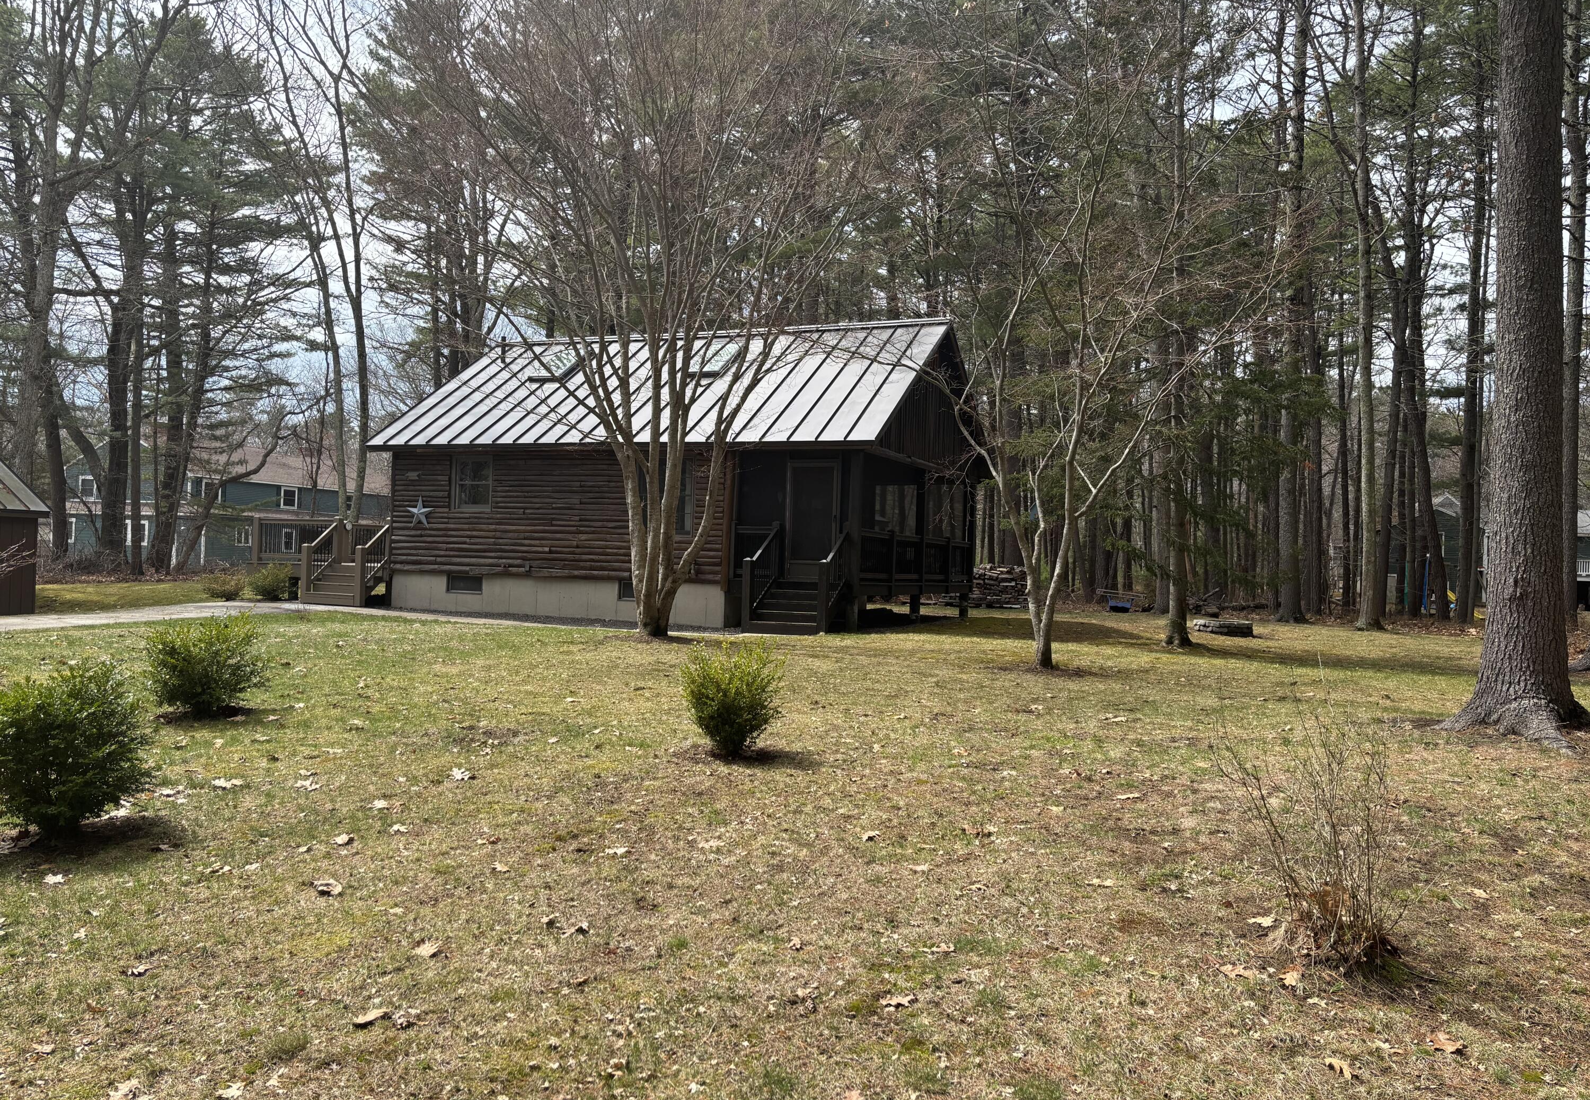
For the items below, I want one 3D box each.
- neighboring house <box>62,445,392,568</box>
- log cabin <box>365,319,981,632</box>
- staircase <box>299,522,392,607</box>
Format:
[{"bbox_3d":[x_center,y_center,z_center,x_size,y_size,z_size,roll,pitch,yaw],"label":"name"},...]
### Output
[{"bbox_3d":[-35.038,-2.677,77.282,9.600,7.700,19.500,2,-1,19],"label":"neighboring house"},{"bbox_3d":[-2.089,-1.667,25.643,10.935,6.147,8.426,2,-1,23],"label":"log cabin"},{"bbox_3d":[-9.176,0.232,24.631,1.676,1.771,1.034,2,-1,23],"label":"staircase"}]

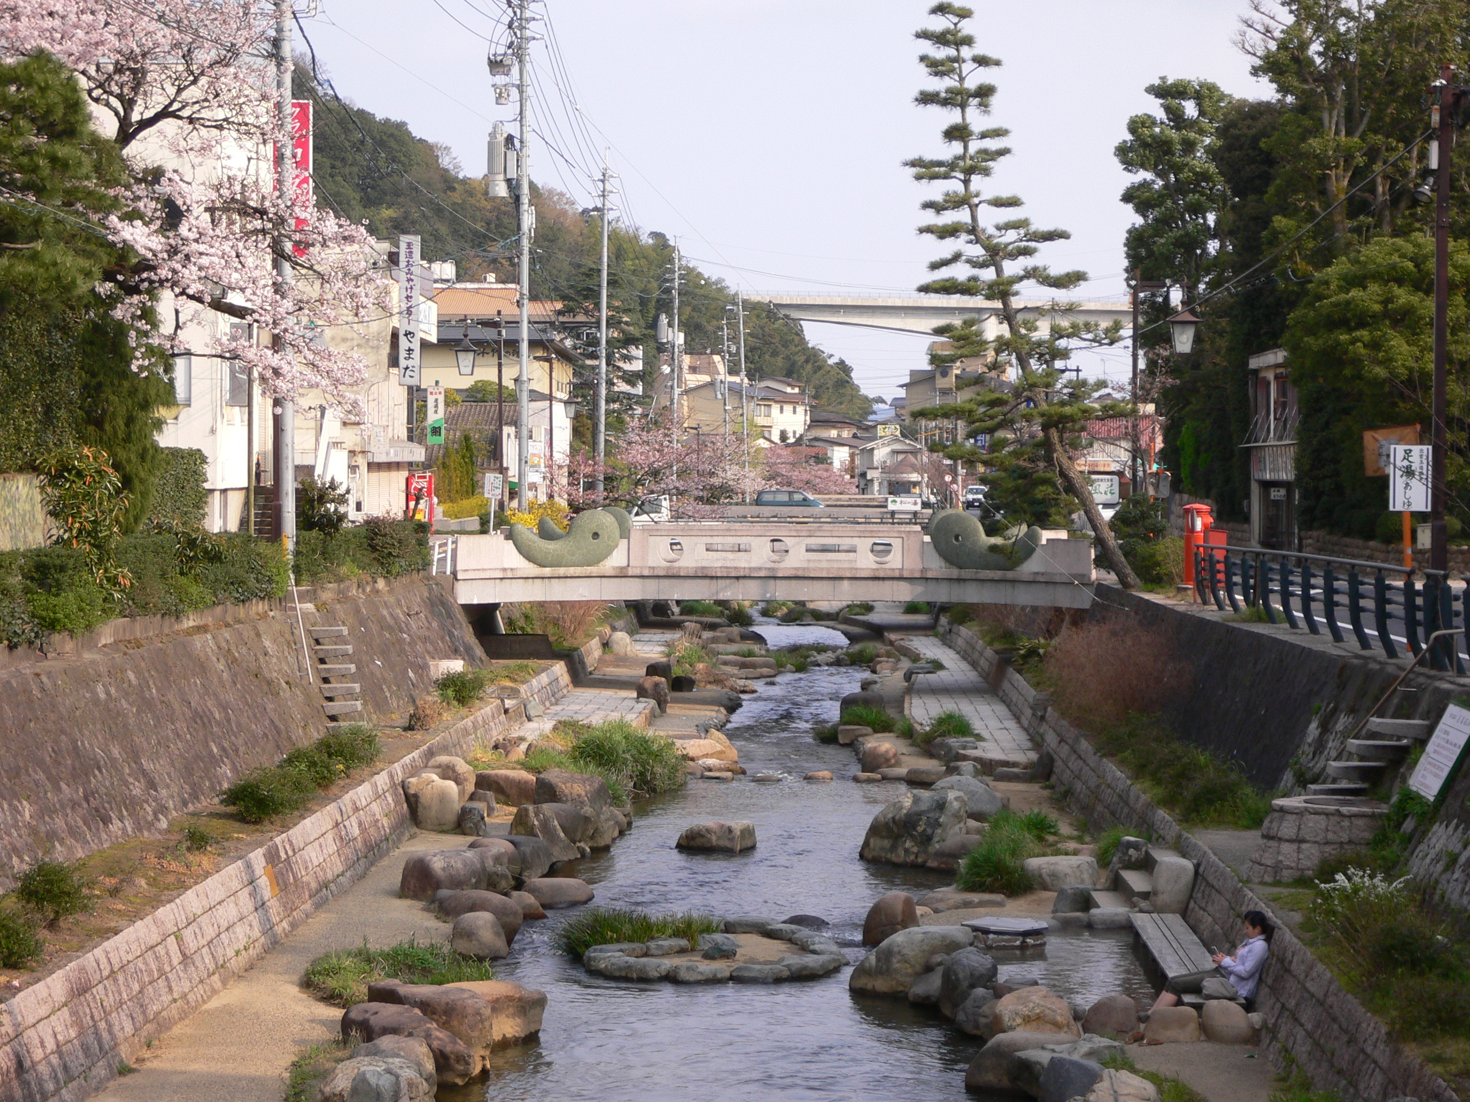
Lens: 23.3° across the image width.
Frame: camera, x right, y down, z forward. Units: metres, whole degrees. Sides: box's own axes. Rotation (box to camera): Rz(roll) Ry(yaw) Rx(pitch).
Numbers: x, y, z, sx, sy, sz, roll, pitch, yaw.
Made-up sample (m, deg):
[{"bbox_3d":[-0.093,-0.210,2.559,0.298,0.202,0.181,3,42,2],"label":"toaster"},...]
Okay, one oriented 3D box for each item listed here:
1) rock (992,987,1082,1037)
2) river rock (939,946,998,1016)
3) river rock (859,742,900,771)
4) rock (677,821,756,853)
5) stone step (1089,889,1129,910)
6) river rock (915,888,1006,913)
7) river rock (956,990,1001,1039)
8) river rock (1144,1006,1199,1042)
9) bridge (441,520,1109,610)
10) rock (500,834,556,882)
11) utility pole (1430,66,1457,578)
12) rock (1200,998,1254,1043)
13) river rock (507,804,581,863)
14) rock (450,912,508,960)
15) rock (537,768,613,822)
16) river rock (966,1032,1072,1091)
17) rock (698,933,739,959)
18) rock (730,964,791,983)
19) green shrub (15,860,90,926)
[{"bbox_3d":[2.375,3.628,28.000,0.690,0.420,0.550,0,1,0],"label":"rock"},{"bbox_3d":[2.102,3.869,32.000,0.540,0.640,0.580,0,1,1],"label":"river rock"},{"bbox_3d":[2.354,3.340,57.800,0.670,0.470,0.600,0,1,1],"label":"river rock"},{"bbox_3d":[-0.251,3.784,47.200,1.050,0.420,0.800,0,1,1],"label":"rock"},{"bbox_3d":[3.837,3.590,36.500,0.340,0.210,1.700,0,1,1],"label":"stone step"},{"bbox_3d":[2.347,3.621,37.000,0.900,0.200,0.550,0,1,0],"label":"river rock"},{"bbox_3d":[2.082,3.990,30.642,0.397,0.407,0.428,0,1,2],"label":"river rock"},{"bbox_3d":[3.389,3.670,27.700,0.430,0.280,0.350,0,1,0],"label":"river rock"},{"bbox_3d":[0.858,0.152,73.199,12.400,1.800,6.500,0,1,1],"label":"bridge"},{"bbox_3d":[-2.524,3.734,43.200,0.720,0.560,0.680,0,1,1],"label":"rock"},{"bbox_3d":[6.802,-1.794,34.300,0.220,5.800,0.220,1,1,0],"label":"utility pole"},{"bbox_3d":[3.817,3.643,27.700,0.420,0.320,0.370,0,1,0],"label":"rock"},{"bbox_3d":[-2.435,3.620,45.708,0.937,0.692,0.692,0,1,2],"label":"river rock"},{"bbox_3d":[-2.468,3.728,34.459,0.550,0.458,0.509,0,1,2],"label":"rock"},{"bbox_3d":[-2.298,3.475,50.800,1.080,0.740,0.850,0,1,0],"label":"rock"},{"bbox_3d":[2.160,3.855,27.000,0.850,0.430,0.650,0,1,0],"label":"river rock"},{"bbox_3d":[-0.158,3.873,34.968,0.392,0.244,0.326,0,1,2],"label":"rock"},{"bbox_3d":[0.249,4.076,34.400,0.560,0.170,0.320,0,1,0],"label":"rock"},{"bbox_3d":[-5.551,2.782,29.000,0.610,0.530,0.580,0,1,1],"label":"green shrub"}]

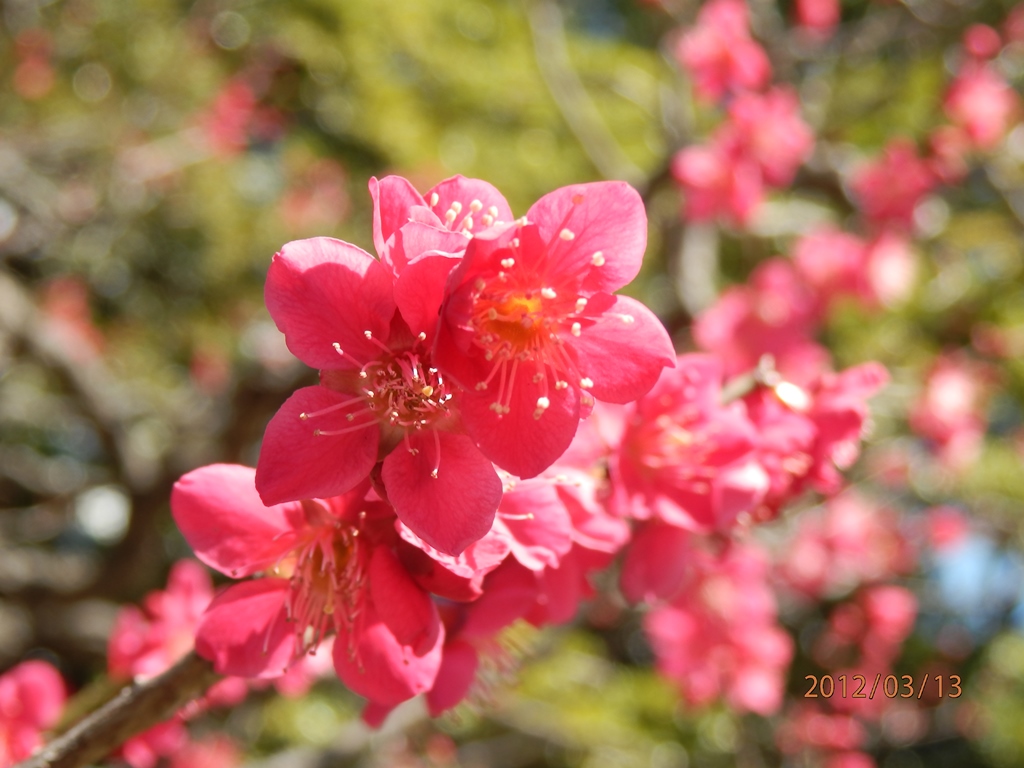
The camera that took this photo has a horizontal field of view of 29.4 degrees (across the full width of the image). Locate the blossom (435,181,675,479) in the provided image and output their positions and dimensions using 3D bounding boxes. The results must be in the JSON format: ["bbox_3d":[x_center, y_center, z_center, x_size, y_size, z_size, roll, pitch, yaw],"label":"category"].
[{"bbox_3d":[0.005,-0.006,0.210,0.026,0.032,0.016,0,6,-15],"label":"blossom"}]

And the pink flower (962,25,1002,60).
[{"bbox_3d":[0.174,-0.126,0.720,0.012,0.011,0.012,0,0,0],"label":"pink flower"}]

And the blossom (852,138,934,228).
[{"bbox_3d":[0.133,-0.069,0.680,0.026,0.027,0.020,0,11,11],"label":"blossom"}]

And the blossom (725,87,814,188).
[{"bbox_3d":[0.085,-0.081,0.640,0.026,0.029,0.020,0,0,-11],"label":"blossom"}]

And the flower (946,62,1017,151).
[{"bbox_3d":[0.142,-0.084,0.590,0.021,0.025,0.016,0,6,0],"label":"flower"}]

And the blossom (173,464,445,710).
[{"bbox_3d":[-0.019,0.019,0.188,0.027,0.023,0.015,0,33,7],"label":"blossom"}]

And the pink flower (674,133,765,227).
[{"bbox_3d":[0.057,-0.056,0.540,0.024,0.024,0.016,0,6,18],"label":"pink flower"}]

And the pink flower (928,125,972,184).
[{"bbox_3d":[0.162,-0.085,0.720,0.014,0.019,0.014,0,6,11],"label":"pink flower"}]

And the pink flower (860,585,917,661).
[{"bbox_3d":[0.150,0.095,0.780,0.021,0.027,0.020,0,-6,11],"label":"pink flower"}]

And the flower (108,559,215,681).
[{"bbox_3d":[-0.057,0.038,0.320,0.018,0.019,0.015,0,-9,18],"label":"flower"}]

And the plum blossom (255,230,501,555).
[{"bbox_3d":[-0.011,0.001,0.180,0.026,0.029,0.014,0,5,-5],"label":"plum blossom"}]

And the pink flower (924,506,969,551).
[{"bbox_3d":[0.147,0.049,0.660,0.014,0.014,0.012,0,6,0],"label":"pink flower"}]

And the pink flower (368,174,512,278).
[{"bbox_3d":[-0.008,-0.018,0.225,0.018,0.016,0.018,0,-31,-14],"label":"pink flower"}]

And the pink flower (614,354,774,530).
[{"bbox_3d":[0.024,0.008,0.260,0.022,0.024,0.014,0,0,-27],"label":"pink flower"}]

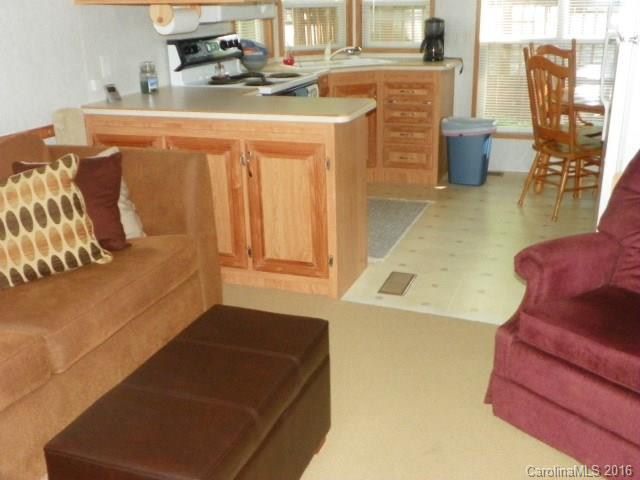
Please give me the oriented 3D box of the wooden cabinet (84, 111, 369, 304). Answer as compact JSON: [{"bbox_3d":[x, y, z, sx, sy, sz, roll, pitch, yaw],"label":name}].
[{"bbox_3d":[-0.490,-0.252,3.873,1.411,0.866,0.461,6,20,22],"label":"wooden cabinet"}]

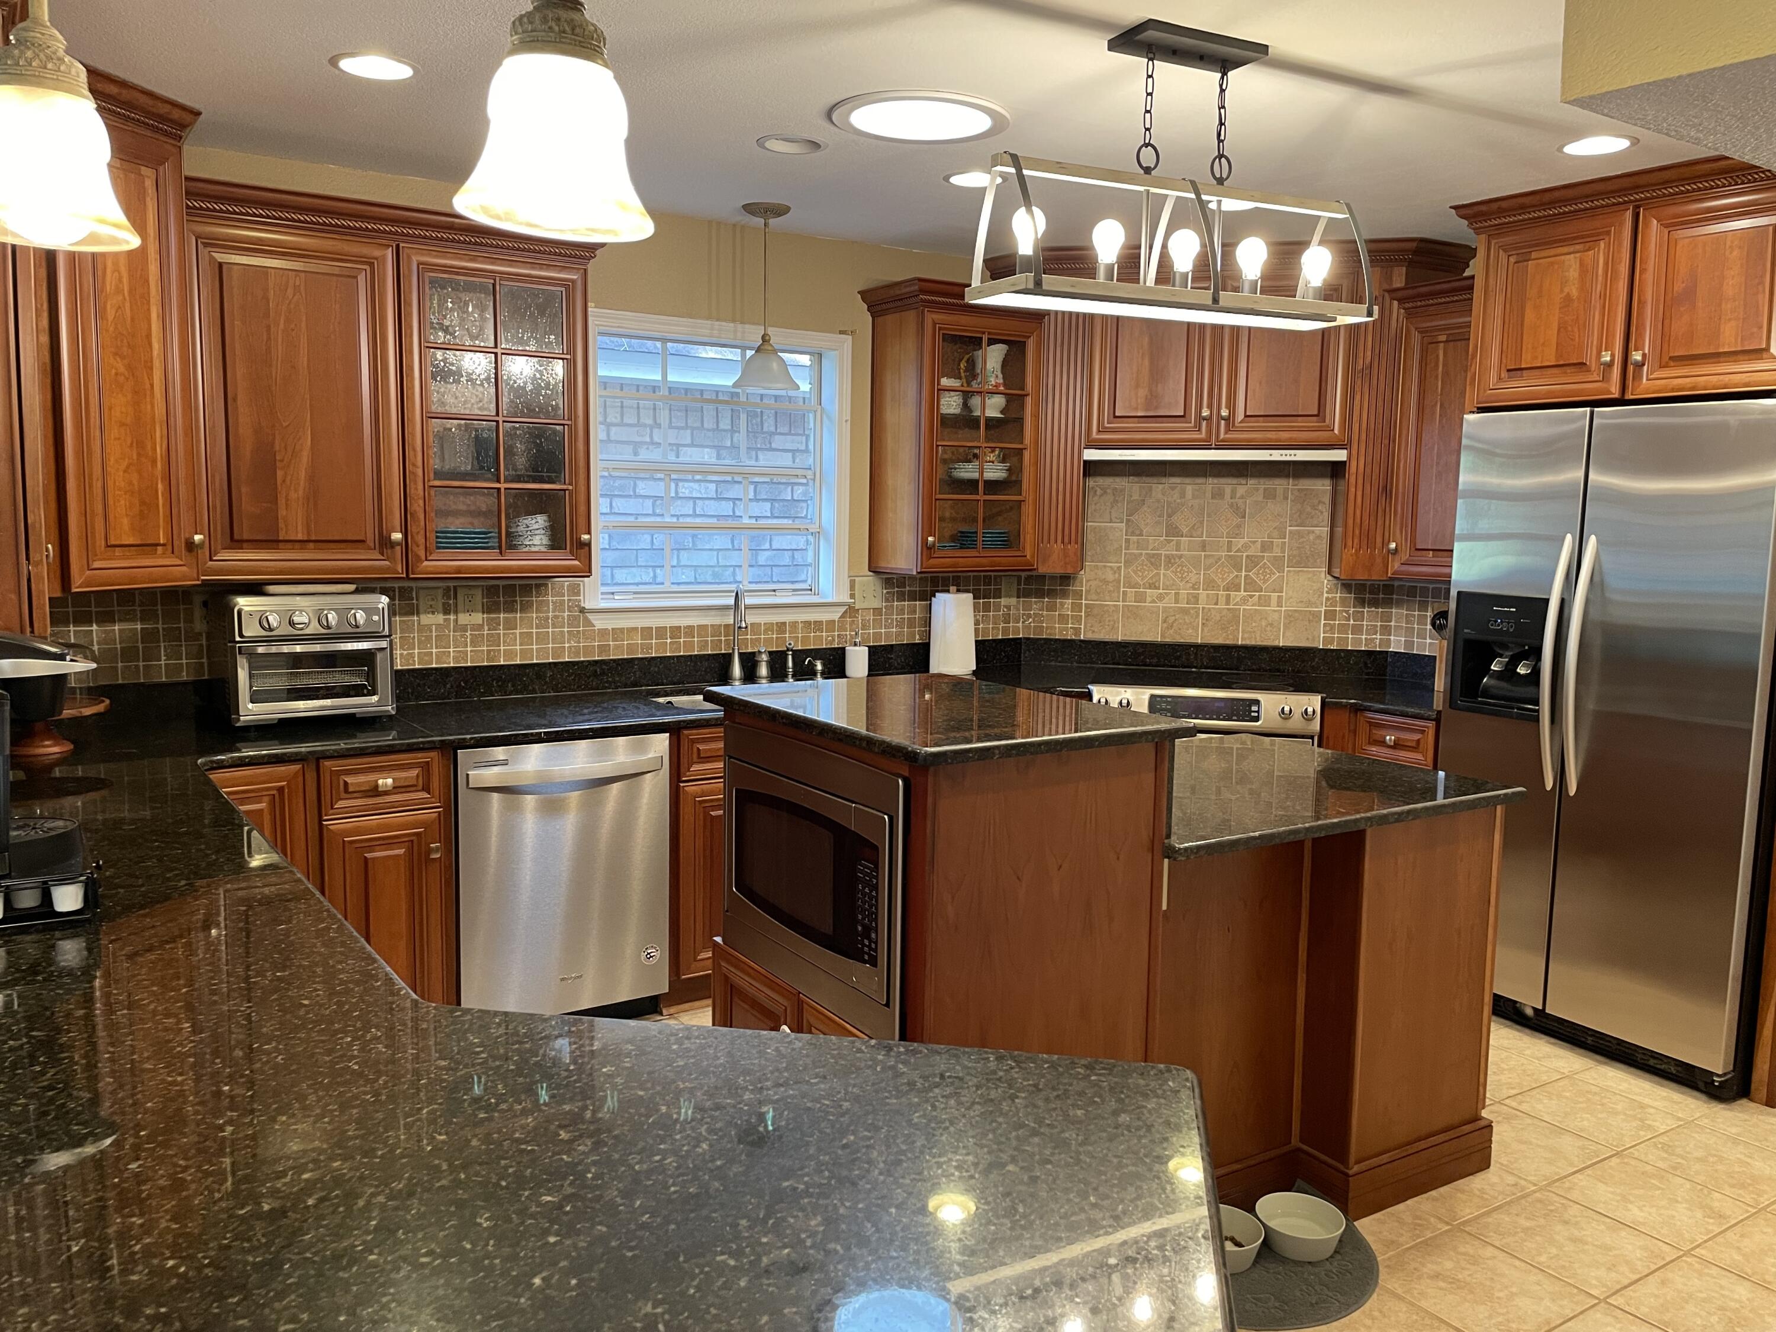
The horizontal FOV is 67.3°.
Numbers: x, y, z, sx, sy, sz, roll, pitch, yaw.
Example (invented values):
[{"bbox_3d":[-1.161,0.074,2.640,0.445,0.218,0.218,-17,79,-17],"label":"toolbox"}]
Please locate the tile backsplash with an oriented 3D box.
[{"bbox_3d":[-0.095,-0.335,4.154,4.332,0.704,1.286,-3,8,-33],"label":"tile backsplash"}]

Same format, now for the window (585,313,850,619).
[{"bbox_3d":[-0.568,-0.646,4.530,1.000,1.000,0.130,-3,8,-32],"label":"window"}]

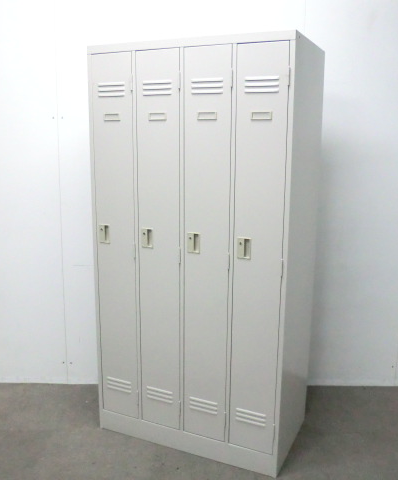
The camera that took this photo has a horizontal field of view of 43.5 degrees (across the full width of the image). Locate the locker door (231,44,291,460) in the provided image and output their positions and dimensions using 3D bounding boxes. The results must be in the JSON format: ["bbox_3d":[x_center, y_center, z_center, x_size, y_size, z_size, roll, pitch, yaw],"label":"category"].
[{"bbox_3d":[0.228,0.088,1.980,0.200,1.650,0.030,6,13,24],"label":"locker door"}]

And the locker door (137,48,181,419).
[{"bbox_3d":[-0.166,0.049,2.162,0.198,1.651,0.030,6,13,24],"label":"locker door"}]

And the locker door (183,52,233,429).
[{"bbox_3d":[0.031,0.067,2.076,0.199,1.650,0.030,6,13,24],"label":"locker door"}]

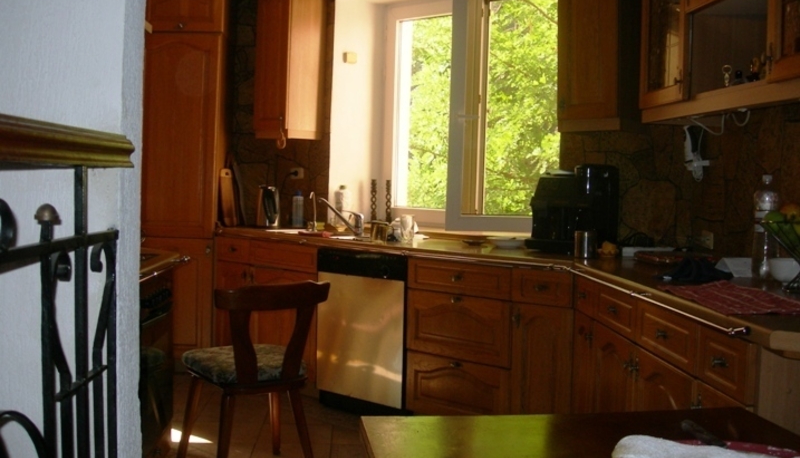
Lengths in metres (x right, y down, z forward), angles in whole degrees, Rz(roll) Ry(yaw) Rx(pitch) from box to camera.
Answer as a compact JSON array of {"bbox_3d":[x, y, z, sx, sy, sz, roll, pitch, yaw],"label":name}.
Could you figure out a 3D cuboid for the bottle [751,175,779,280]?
[{"bbox_3d":[1.234,-0.002,2.970,0.092,0.350,0.092,1,3,0],"label":"bottle"}]

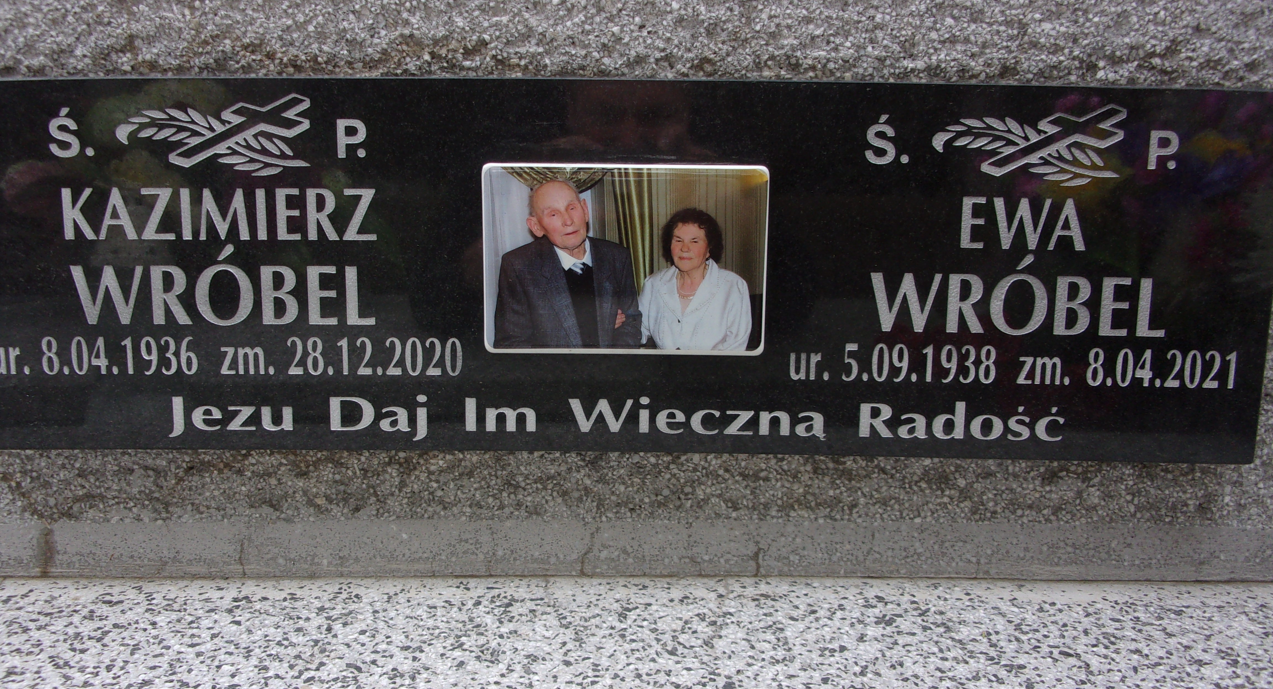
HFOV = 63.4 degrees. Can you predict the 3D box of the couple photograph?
[{"bbox_3d":[-0.006,-0.044,0.548,0.151,0.101,0.009,1,10,0],"label":"couple photograph"}]

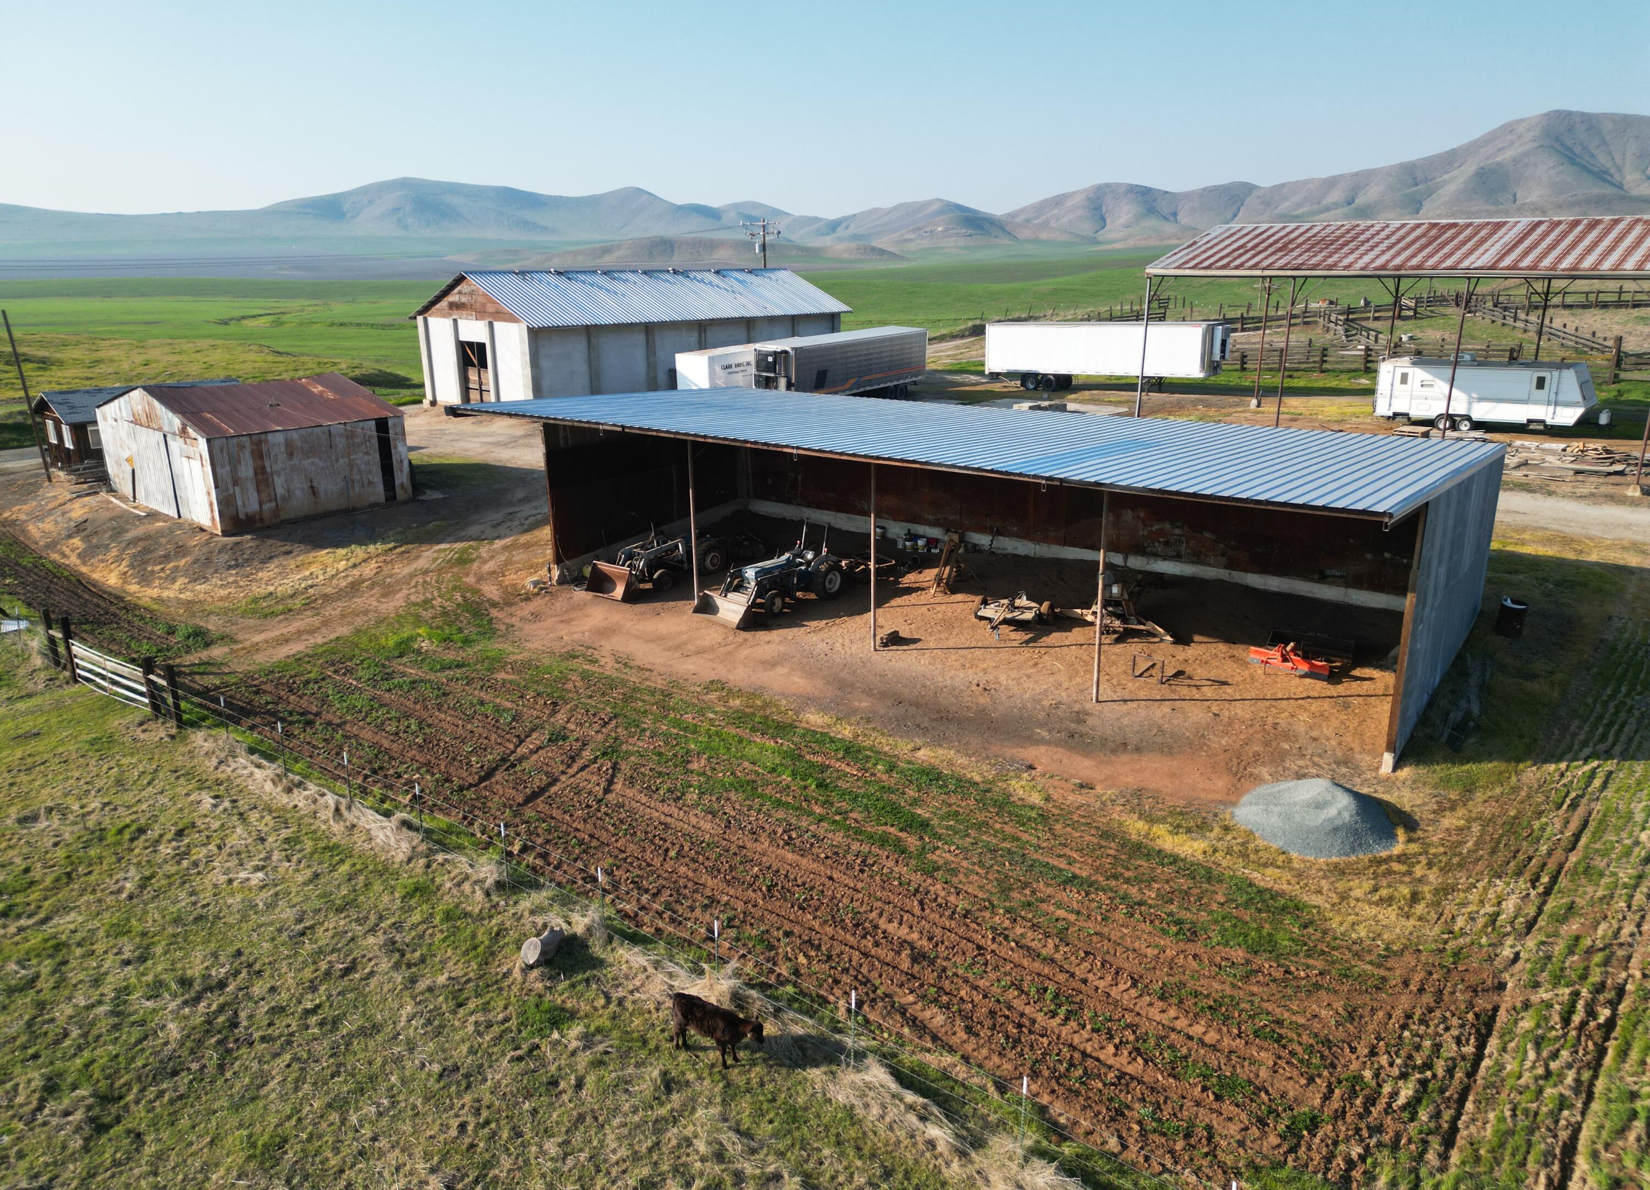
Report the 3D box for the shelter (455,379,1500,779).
[{"bbox_3d":[2.986,-2.004,30.722,24.473,5.737,12.706,12,20,35],"label":"shelter"}]

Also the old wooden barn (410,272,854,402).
[{"bbox_3d":[-11.311,-16.656,72.910,12.711,7.757,25.408,14,22,41],"label":"old wooden barn"}]

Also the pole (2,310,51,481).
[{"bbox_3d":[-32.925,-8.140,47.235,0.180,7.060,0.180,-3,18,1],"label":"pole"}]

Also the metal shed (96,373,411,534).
[{"bbox_3d":[-22.559,-6.125,45.012,11.627,4.632,7.189,14,22,41],"label":"metal shed"}]

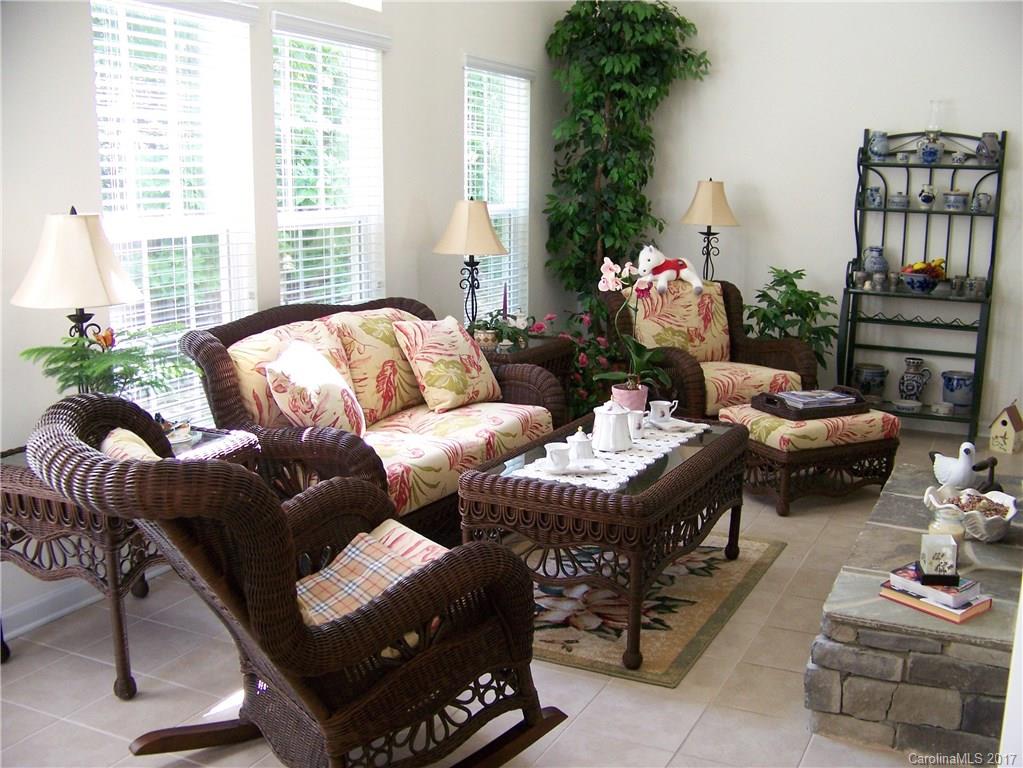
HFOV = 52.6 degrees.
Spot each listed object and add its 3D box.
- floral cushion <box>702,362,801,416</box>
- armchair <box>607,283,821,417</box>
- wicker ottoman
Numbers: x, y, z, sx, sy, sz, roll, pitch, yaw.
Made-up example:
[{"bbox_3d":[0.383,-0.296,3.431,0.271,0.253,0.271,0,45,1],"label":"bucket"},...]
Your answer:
[{"bbox_3d":[1.173,-0.008,5.824,0.640,0.150,0.600,-5,12,-26],"label":"floral cushion"},{"bbox_3d":[1.125,-0.090,5.908,0.880,0.920,0.880,-5,12,-26],"label":"armchair"},{"bbox_3d":[1.425,0.325,4.989,0.694,0.406,0.511,-5,12,-25],"label":"wicker ottoman"}]

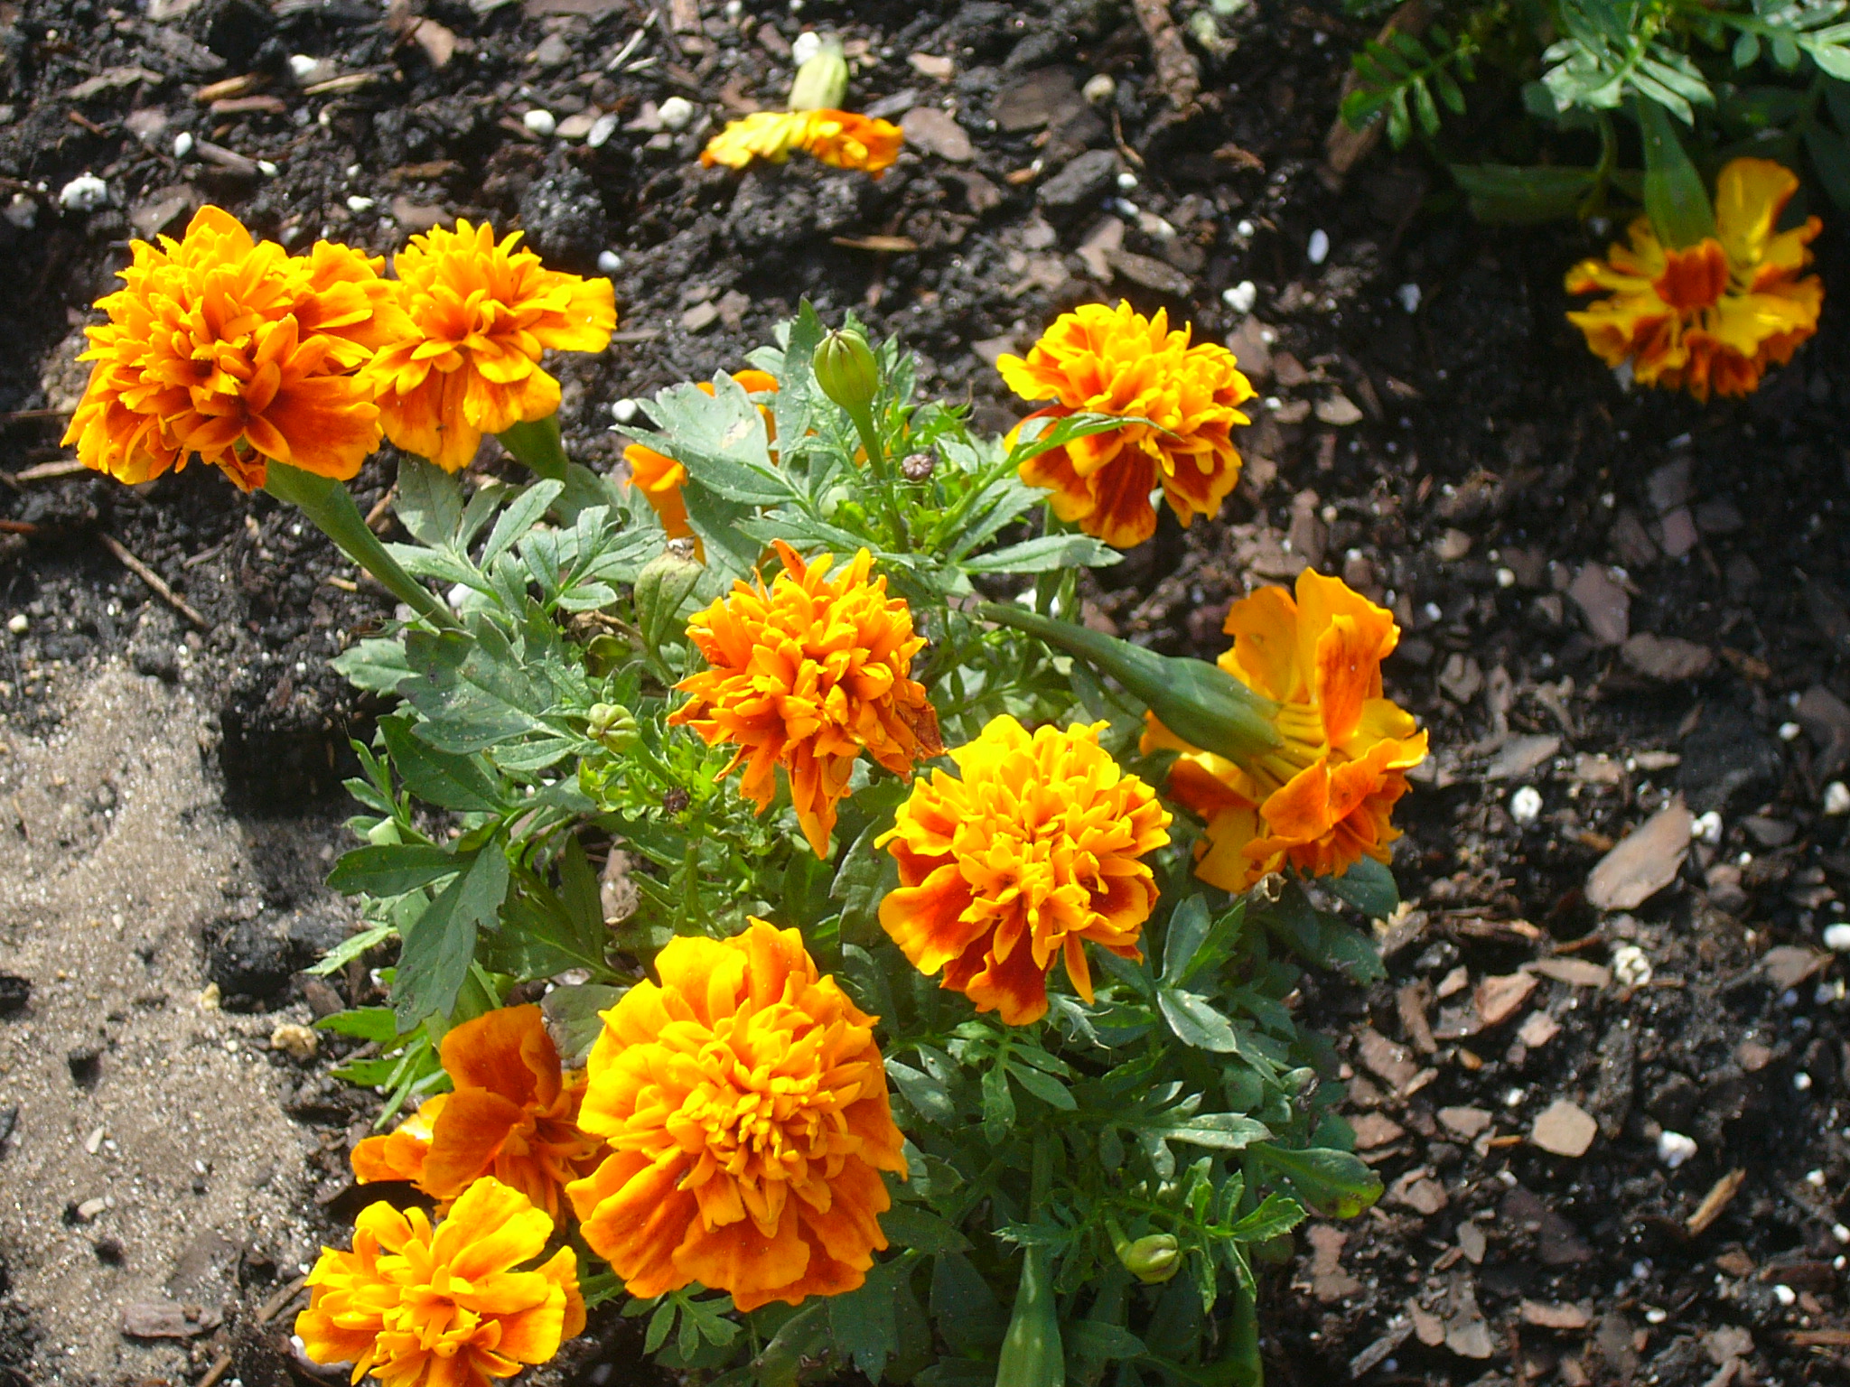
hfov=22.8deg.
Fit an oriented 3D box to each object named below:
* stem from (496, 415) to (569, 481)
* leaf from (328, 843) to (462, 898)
[{"bbox_3d":[-0.070,-0.044,0.810,0.011,0.018,0.011,-33,31,-6],"label":"stem"},{"bbox_3d":[-0.092,0.030,0.798,0.023,0.005,0.010,-7,57,-5],"label":"leaf"}]

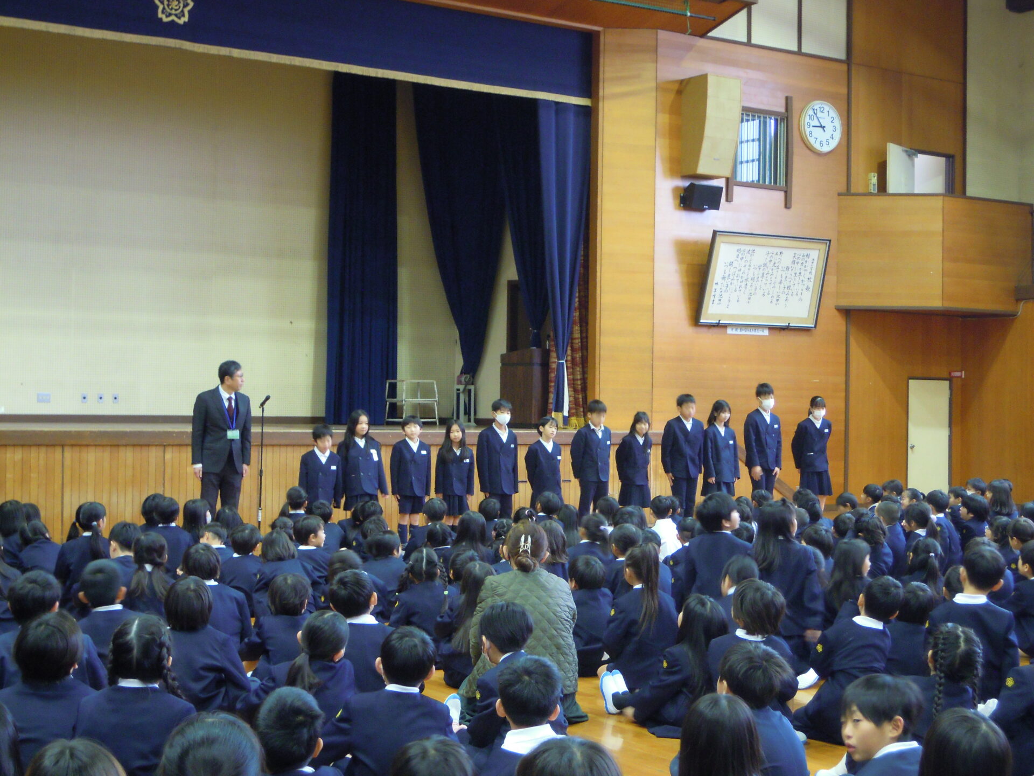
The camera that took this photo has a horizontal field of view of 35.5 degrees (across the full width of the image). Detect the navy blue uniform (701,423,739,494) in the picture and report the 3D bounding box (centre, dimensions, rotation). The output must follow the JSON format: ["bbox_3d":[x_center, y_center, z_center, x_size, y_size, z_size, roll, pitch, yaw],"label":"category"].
[{"bbox_3d":[1.931,0.684,15.300,0.360,0.680,0.220,1,0,-30],"label":"navy blue uniform"}]

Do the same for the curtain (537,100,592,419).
[{"bbox_3d":[0.560,-1.511,18.800,0.720,3.900,0.320,1,-1,-33],"label":"curtain"}]

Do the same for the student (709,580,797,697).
[{"bbox_3d":[0.940,1.064,6.420,0.410,0.640,0.520,1,-1,-10],"label":"student"}]

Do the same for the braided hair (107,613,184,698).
[{"bbox_3d":[-1.142,0.819,4.950,0.220,0.265,0.210,1,-1,-5],"label":"braided hair"}]

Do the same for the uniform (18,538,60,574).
[{"bbox_3d":[-2.889,1.157,9.789,0.380,0.500,0.420,1,0,-10],"label":"uniform"}]

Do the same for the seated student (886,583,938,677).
[{"bbox_3d":[1.755,1.170,7.338,0.400,0.620,0.550,1,0,-10],"label":"seated student"}]

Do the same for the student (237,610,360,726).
[{"bbox_3d":[-0.758,1.055,5.720,0.420,0.600,0.520,1,-1,0],"label":"student"}]

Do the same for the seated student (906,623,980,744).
[{"bbox_3d":[1.553,1.132,5.900,0.420,0.600,0.580,1,-1,-25],"label":"seated student"}]

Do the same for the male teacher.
[{"bbox_3d":[-2.526,0.612,13.800,0.470,1.710,0.280,1,-1,-35],"label":"male teacher"}]

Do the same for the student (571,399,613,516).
[{"bbox_3d":[0.672,0.810,14.500,0.370,1.390,0.260,1,0,-30],"label":"student"}]

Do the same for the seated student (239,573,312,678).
[{"bbox_3d":[-0.936,1.094,6.539,0.410,0.700,0.550,1,0,-6],"label":"seated student"}]

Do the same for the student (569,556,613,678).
[{"bbox_3d":[0.342,1.110,8.080,0.370,0.590,0.520,1,-1,-20],"label":"student"}]

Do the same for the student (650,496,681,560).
[{"bbox_3d":[1.234,1.209,13.500,0.380,0.620,0.560,1,-1,-25],"label":"student"}]

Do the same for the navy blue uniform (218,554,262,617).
[{"bbox_3d":[-1.519,1.164,8.939,0.380,0.510,0.420,1,0,-9],"label":"navy blue uniform"}]

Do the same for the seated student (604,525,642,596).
[{"bbox_3d":[0.660,1.149,9.950,0.400,0.640,0.580,1,-1,-28],"label":"seated student"}]

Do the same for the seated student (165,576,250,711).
[{"bbox_3d":[-1.387,1.103,7.150,0.440,0.610,0.580,1,-1,-25],"label":"seated student"}]

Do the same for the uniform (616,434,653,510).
[{"bbox_3d":[1.158,0.825,16.000,0.320,0.745,0.210,1,-1,-33],"label":"uniform"}]

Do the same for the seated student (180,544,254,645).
[{"bbox_3d":[-1.472,1.065,7.870,0.370,0.635,0.520,1,-1,-15],"label":"seated student"}]

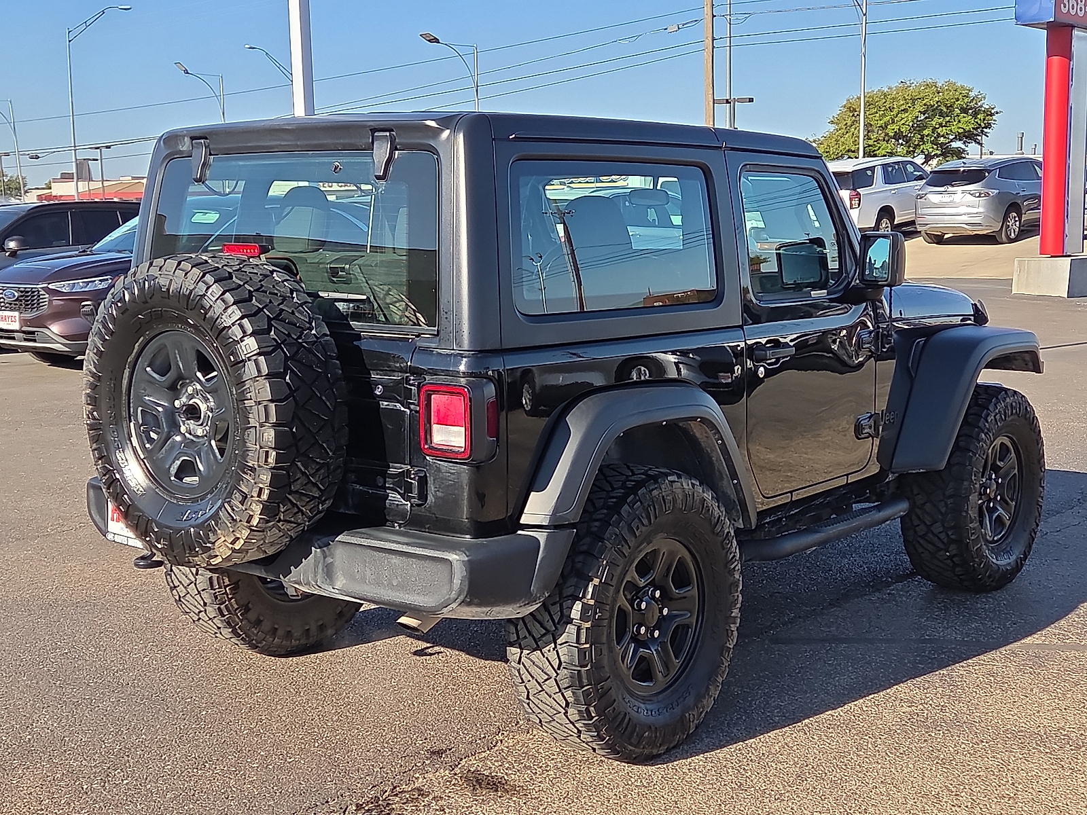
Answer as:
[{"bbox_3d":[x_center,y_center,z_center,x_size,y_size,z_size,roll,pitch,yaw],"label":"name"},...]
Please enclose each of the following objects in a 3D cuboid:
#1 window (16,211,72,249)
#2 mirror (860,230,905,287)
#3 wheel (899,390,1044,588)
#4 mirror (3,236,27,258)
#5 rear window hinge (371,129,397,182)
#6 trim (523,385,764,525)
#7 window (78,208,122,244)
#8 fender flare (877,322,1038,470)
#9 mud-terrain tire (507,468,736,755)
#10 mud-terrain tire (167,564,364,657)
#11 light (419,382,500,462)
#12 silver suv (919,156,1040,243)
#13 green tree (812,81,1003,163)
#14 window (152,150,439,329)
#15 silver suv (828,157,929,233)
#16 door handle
[{"bbox_3d":[-6.060,-2.139,17.790,0.060,0.440,0.880,-12,-1,39],"label":"window"},{"bbox_3d":[1.194,-0.523,5.212,0.100,0.200,0.155,-8,10,-44],"label":"mirror"},{"bbox_3d":[1.833,0.342,6.275,0.285,0.850,0.850,6,10,42],"label":"wheel"},{"bbox_3d":[-6.223,-1.897,17.400,0.240,0.220,0.180,6,10,38],"label":"mirror"},{"bbox_3d":[-0.429,-0.681,4.003,0.060,0.136,0.037,7,4,40],"label":"rear window hinge"},{"bbox_3d":[0.302,0.189,4.320,0.170,0.470,0.980,5,10,40],"label":"trim"},{"bbox_3d":[-5.548,-2.253,18.470,0.060,0.420,0.720,-12,-1,39],"label":"window"},{"bbox_3d":[1.679,-0.062,6.045,0.290,0.510,1.170,5,10,40],"label":"fender flare"},{"bbox_3d":[0.257,0.607,4.405,0.285,0.850,0.850,5,10,40],"label":"mud-terrain tire"},{"bbox_3d":[-0.983,0.490,5.434,0.285,0.850,0.850,5,10,40],"label":"mud-terrain tire"},{"bbox_3d":[-0.217,0.028,3.761,0.195,0.200,0.105,6,10,39],"label":"light"},{"bbox_3d":[10.160,-4.540,32.200,2.000,1.770,5.180,7,12,44],"label":"silver suv"},{"bbox_3d":[17.808,-12.796,72.465,8.900,6.500,8.500,1,8,14],"label":"green tree"},{"bbox_3d":[-0.741,-0.472,4.156,1.165,0.460,0.050,6,6,39],"label":"window"},{"bbox_3d":[7.380,-4.720,33.600,2.060,1.920,5.350,5,12,36],"label":"silver suv"},{"bbox_3d":[0.764,-0.182,4.889,0.055,0.050,0.220,5,10,40],"label":"door handle"}]

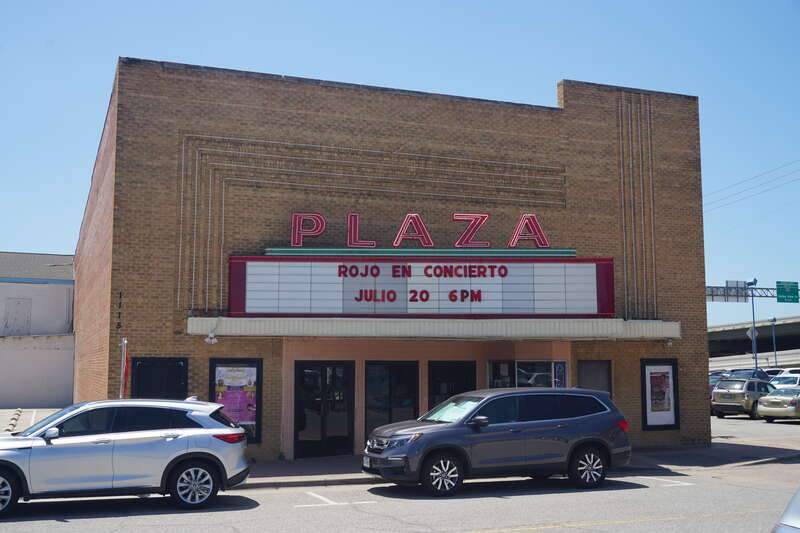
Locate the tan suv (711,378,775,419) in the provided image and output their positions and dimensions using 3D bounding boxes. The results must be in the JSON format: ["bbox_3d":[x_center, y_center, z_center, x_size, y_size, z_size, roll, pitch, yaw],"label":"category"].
[{"bbox_3d":[16.350,6.120,40.400,4.720,1.740,1.870,6,-9,-43],"label":"tan suv"}]

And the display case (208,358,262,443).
[{"bbox_3d":[-3.489,2.860,18.422,1.138,1.798,0.120,2,-7,-20],"label":"display case"}]

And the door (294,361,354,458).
[{"bbox_3d":[-1.661,3.180,19.329,1.545,2.132,0.100,4,-7,-34],"label":"door"}]

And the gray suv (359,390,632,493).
[{"bbox_3d":[1.798,3.074,15.787,4.990,1.790,2.000,2,-7,-21],"label":"gray suv"}]

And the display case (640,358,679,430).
[{"bbox_3d":[6.678,3.284,22.197,1.145,1.824,0.120,2,-7,-20],"label":"display case"}]

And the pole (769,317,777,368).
[{"bbox_3d":[42.218,9.455,97.549,0.900,7.536,0.450,0,-6,0],"label":"pole"}]

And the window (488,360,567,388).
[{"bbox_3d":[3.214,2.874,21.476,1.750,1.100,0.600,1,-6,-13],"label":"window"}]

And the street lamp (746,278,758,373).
[{"bbox_3d":[24.977,4.989,60.817,0.750,8.258,0.400,0,-6,0],"label":"street lamp"}]

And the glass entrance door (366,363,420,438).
[{"bbox_3d":[-0.173,3.288,20.327,1.516,2.132,0.100,4,-7,-34],"label":"glass entrance door"}]

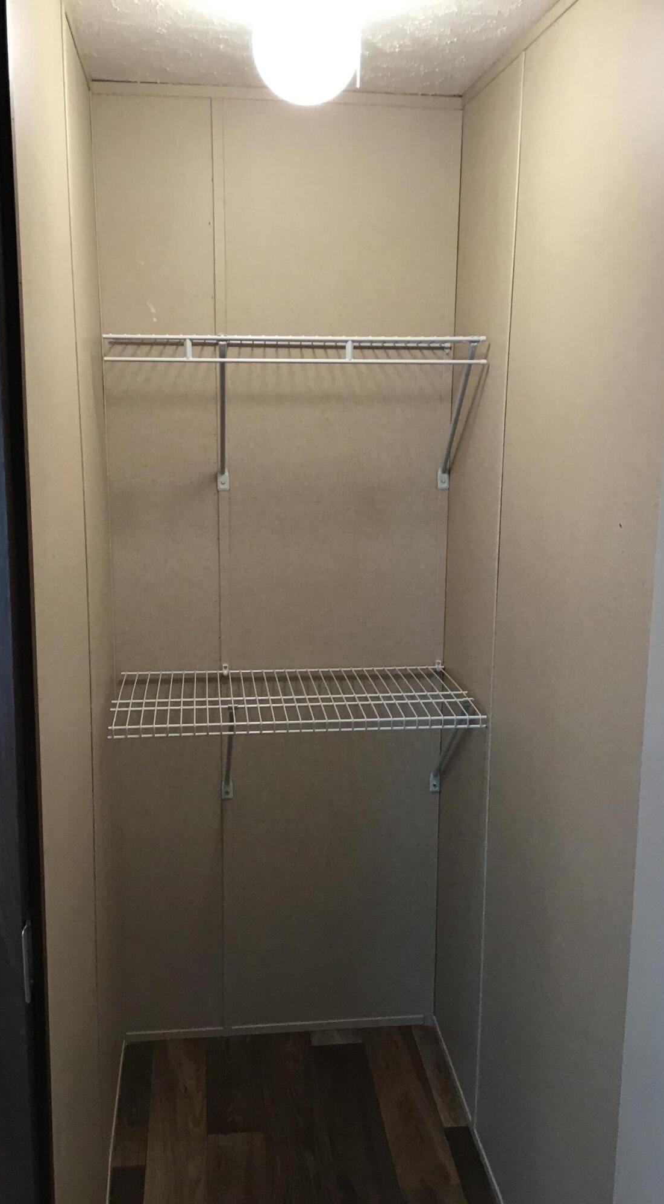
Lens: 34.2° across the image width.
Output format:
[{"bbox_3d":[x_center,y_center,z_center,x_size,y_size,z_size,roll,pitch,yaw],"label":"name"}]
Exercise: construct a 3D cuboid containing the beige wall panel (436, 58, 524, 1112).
[{"bbox_3d":[0.290,0.048,2.245,0.025,2.091,0.413,-1,12,-7],"label":"beige wall panel"}]

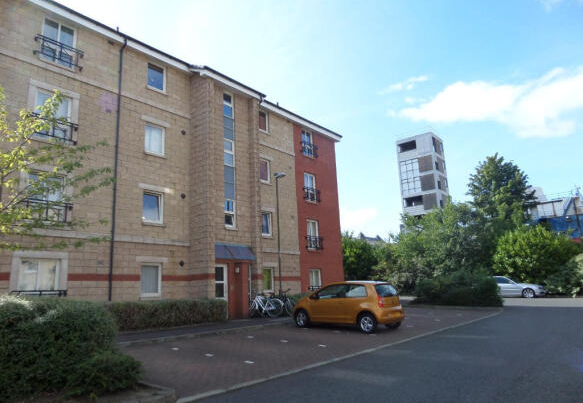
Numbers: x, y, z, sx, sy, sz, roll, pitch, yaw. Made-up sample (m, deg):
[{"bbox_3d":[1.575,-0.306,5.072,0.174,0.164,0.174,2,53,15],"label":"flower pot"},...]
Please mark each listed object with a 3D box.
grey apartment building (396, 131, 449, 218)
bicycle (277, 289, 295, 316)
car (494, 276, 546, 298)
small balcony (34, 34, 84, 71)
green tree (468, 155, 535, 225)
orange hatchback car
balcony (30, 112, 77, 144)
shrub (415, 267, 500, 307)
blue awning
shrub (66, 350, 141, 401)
[{"bbox_3d":[21.615,1.861,64.259,5.927,23.864,4.847,-11,-15,38],"label":"grey apartment building"},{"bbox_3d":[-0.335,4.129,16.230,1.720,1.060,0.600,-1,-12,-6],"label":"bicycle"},{"bbox_3d":[15.785,6.266,29.420,4.600,1.420,1.800,-11,-15,37],"label":"car"},{"bbox_3d":[-7.674,-4.889,13.390,0.240,0.680,1.460,-11,-15,38],"label":"small balcony"},{"bbox_3d":[21.311,2.002,39.620,7.600,13.627,7.600,-8,-13,28],"label":"green tree"},{"bbox_3d":[1.753,3.318,13.021,3.557,1.480,1.650,-9,-14,40],"label":"orange hatchback car"},{"bbox_3d":[-7.575,-2.311,12.880,0.240,0.680,1.420,-11,-15,38],"label":"balcony"},{"bbox_3d":[8.874,4.892,22.269,4.300,1.800,1.600,-11,-15,38],"label":"shrub"},{"bbox_3d":[-2.425,2.098,16.694,0.520,0.680,2.270,-11,-15,38],"label":"blue awning"},{"bbox_3d":[-2.684,2.469,5.800,0.950,0.600,0.900,-11,-15,38],"label":"shrub"}]

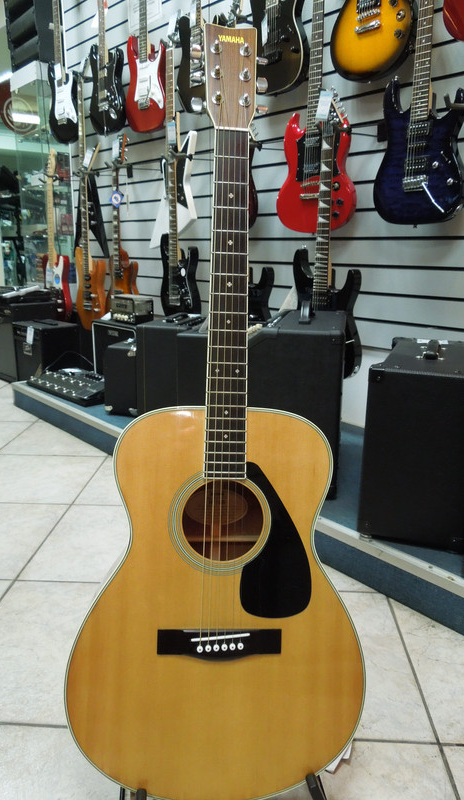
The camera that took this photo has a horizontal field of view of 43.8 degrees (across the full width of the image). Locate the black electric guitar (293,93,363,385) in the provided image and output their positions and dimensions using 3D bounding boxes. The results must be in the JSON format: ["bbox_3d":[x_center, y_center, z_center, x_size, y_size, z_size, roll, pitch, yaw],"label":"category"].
[{"bbox_3d":[0.312,-0.500,1.897,0.320,0.926,0.075,15,21,42],"label":"black electric guitar"}]

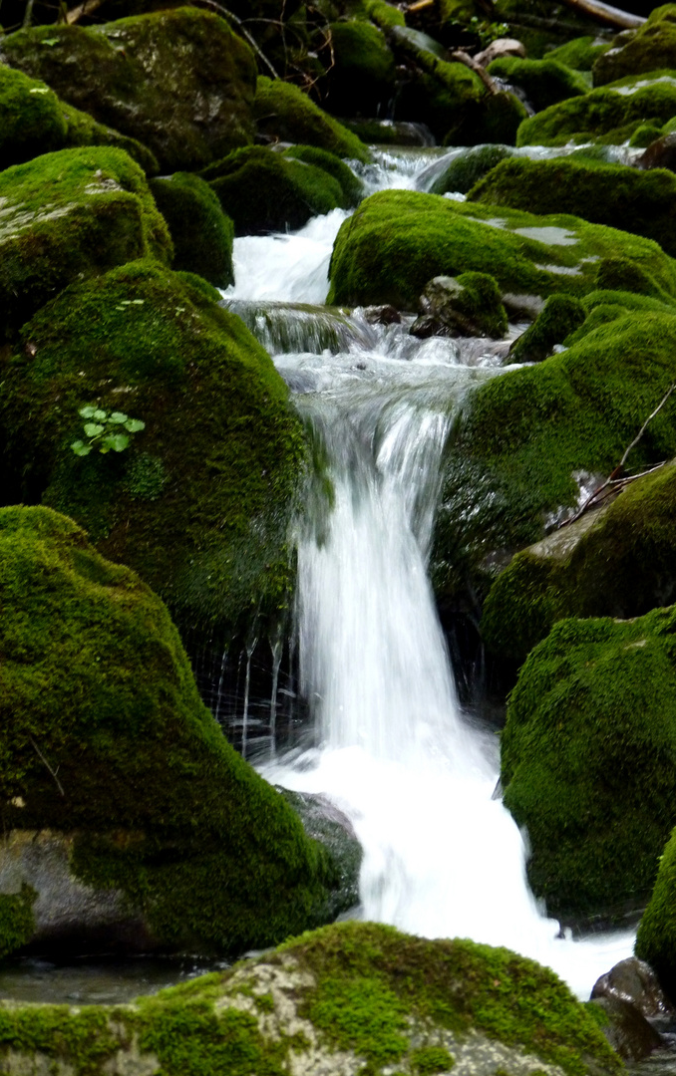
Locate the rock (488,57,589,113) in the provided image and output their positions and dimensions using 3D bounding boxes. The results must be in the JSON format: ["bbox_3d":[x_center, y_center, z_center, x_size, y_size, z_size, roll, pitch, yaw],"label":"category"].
[{"bbox_3d":[0.601,-1.355,16.000,0.310,0.155,0.280,0,8,0],"label":"rock"}]

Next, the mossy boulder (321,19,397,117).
[{"bbox_3d":[0.060,-1.385,15.800,0.230,0.270,0.260,0,8,0],"label":"mossy boulder"}]

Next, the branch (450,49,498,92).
[{"bbox_3d":[0.392,-1.342,15.400,0.190,0.045,0.045,42,24,17],"label":"branch"}]

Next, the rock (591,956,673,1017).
[{"bbox_3d":[0.543,0.833,9.900,0.150,0.105,0.140,0,8,0],"label":"rock"}]

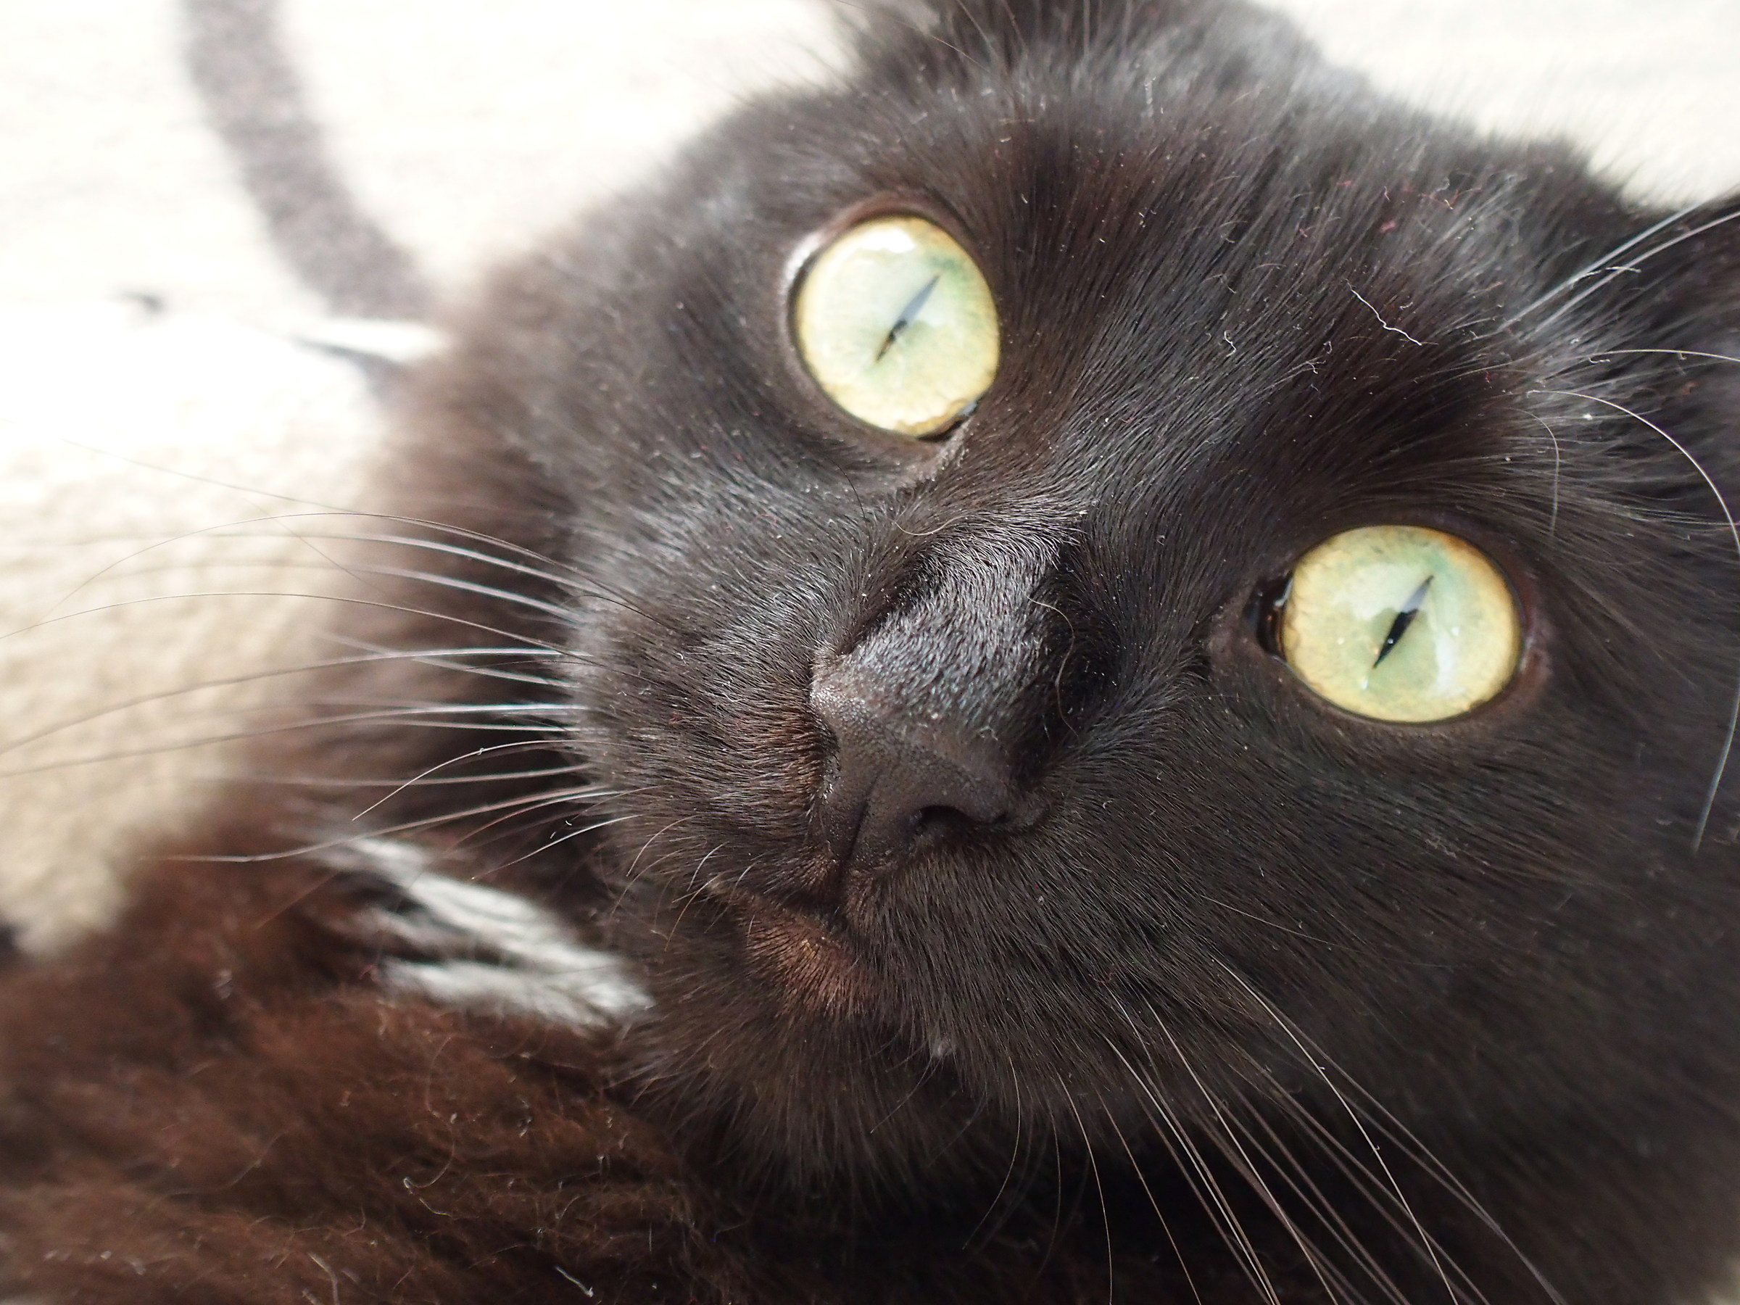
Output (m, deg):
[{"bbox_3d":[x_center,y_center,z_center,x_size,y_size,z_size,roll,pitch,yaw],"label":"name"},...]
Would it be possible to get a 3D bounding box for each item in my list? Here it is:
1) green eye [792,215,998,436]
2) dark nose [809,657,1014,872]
[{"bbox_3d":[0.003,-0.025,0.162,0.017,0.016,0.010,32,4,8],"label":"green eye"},{"bbox_3d":[0.003,0.007,0.131,0.014,0.011,0.011,32,12,8],"label":"dark nose"}]

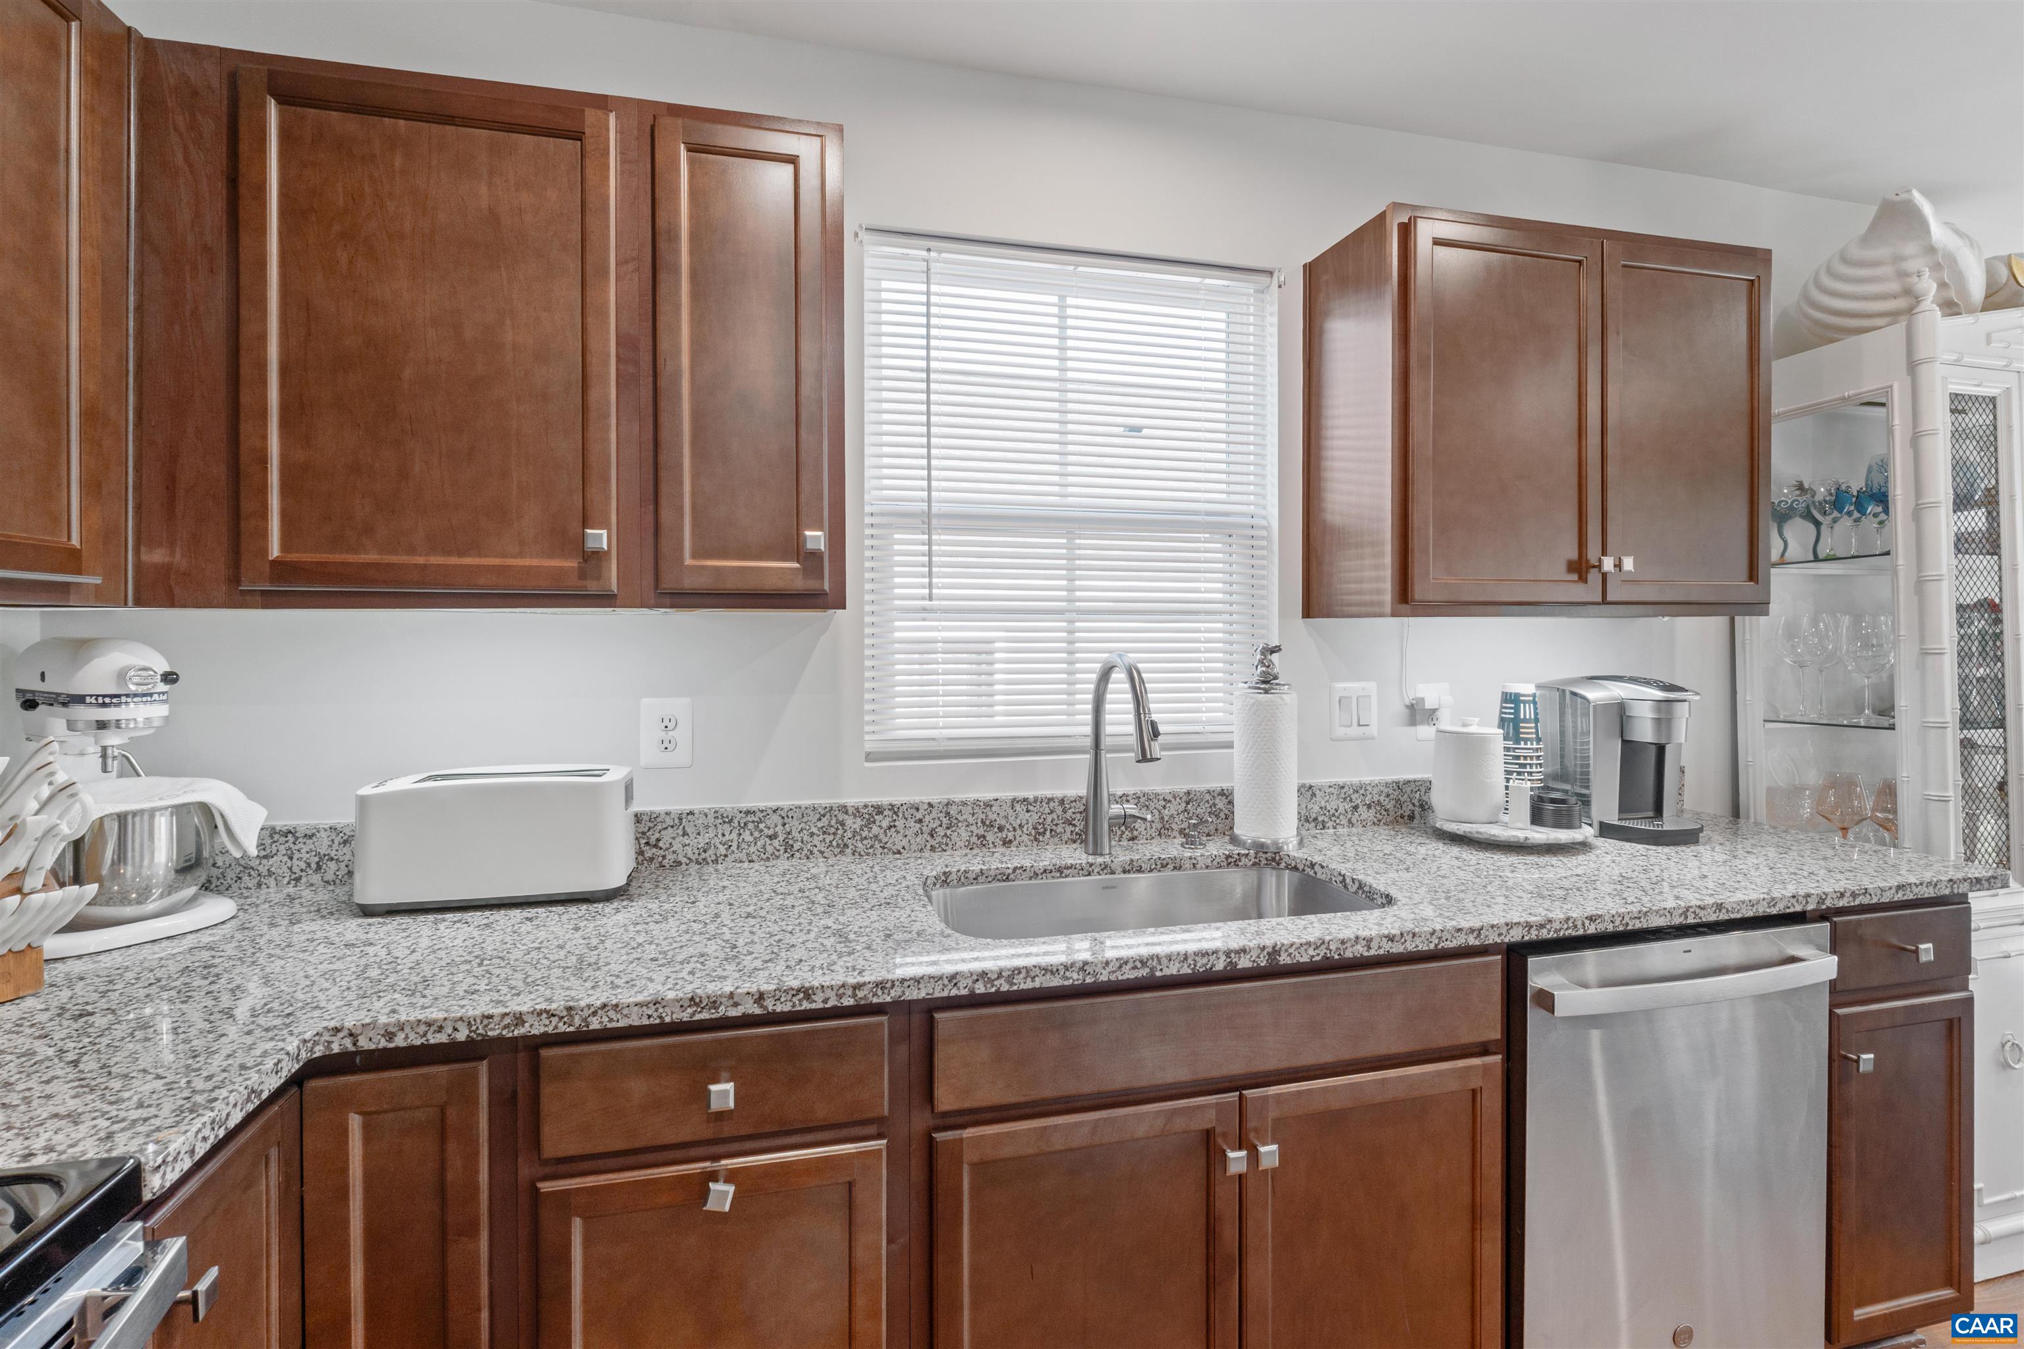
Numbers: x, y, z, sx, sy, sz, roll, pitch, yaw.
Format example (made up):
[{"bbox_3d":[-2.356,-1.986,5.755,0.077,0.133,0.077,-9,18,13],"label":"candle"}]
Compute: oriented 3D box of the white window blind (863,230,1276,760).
[{"bbox_3d":[0.140,-0.352,1.836,0.874,1.020,0.045,0,2,-14],"label":"white window blind"}]

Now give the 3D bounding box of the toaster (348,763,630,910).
[{"bbox_3d":[-0.819,0.254,1.468,0.380,0.198,0.185,0,2,-14],"label":"toaster"}]

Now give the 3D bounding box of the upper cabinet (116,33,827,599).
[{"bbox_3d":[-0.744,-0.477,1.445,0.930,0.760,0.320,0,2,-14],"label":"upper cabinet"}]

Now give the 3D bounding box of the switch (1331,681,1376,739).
[{"bbox_3d":[0.749,0.082,1.962,0.113,0.129,0.010,0,2,-14],"label":"switch"}]

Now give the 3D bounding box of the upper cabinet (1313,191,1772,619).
[{"bbox_3d":[1.093,-0.496,1.888,0.895,0.760,0.320,0,2,-14],"label":"upper cabinet"}]

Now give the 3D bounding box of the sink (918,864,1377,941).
[{"bbox_3d":[0.231,0.478,1.474,0.720,0.210,0.390,0,2,-14],"label":"sink"}]

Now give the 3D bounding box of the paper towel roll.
[{"bbox_3d":[0.508,0.187,1.819,0.132,0.290,0.132,0,2,0],"label":"paper towel roll"}]

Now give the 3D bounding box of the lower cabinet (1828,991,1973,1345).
[{"bbox_3d":[1.419,0.815,1.794,0.315,0.555,0.610,0,2,-14],"label":"lower cabinet"}]

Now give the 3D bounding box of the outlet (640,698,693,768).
[{"bbox_3d":[-0.626,0.107,1.632,0.088,0.128,0.008,0,2,-14],"label":"outlet"}]

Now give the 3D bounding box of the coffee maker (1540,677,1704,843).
[{"bbox_3d":[1.283,0.171,1.933,0.240,0.325,0.320,0,2,-6],"label":"coffee maker"}]

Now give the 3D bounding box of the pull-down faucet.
[{"bbox_3d":[0.227,0.156,1.651,0.140,0.380,0.260,0,2,-14],"label":"pull-down faucet"}]

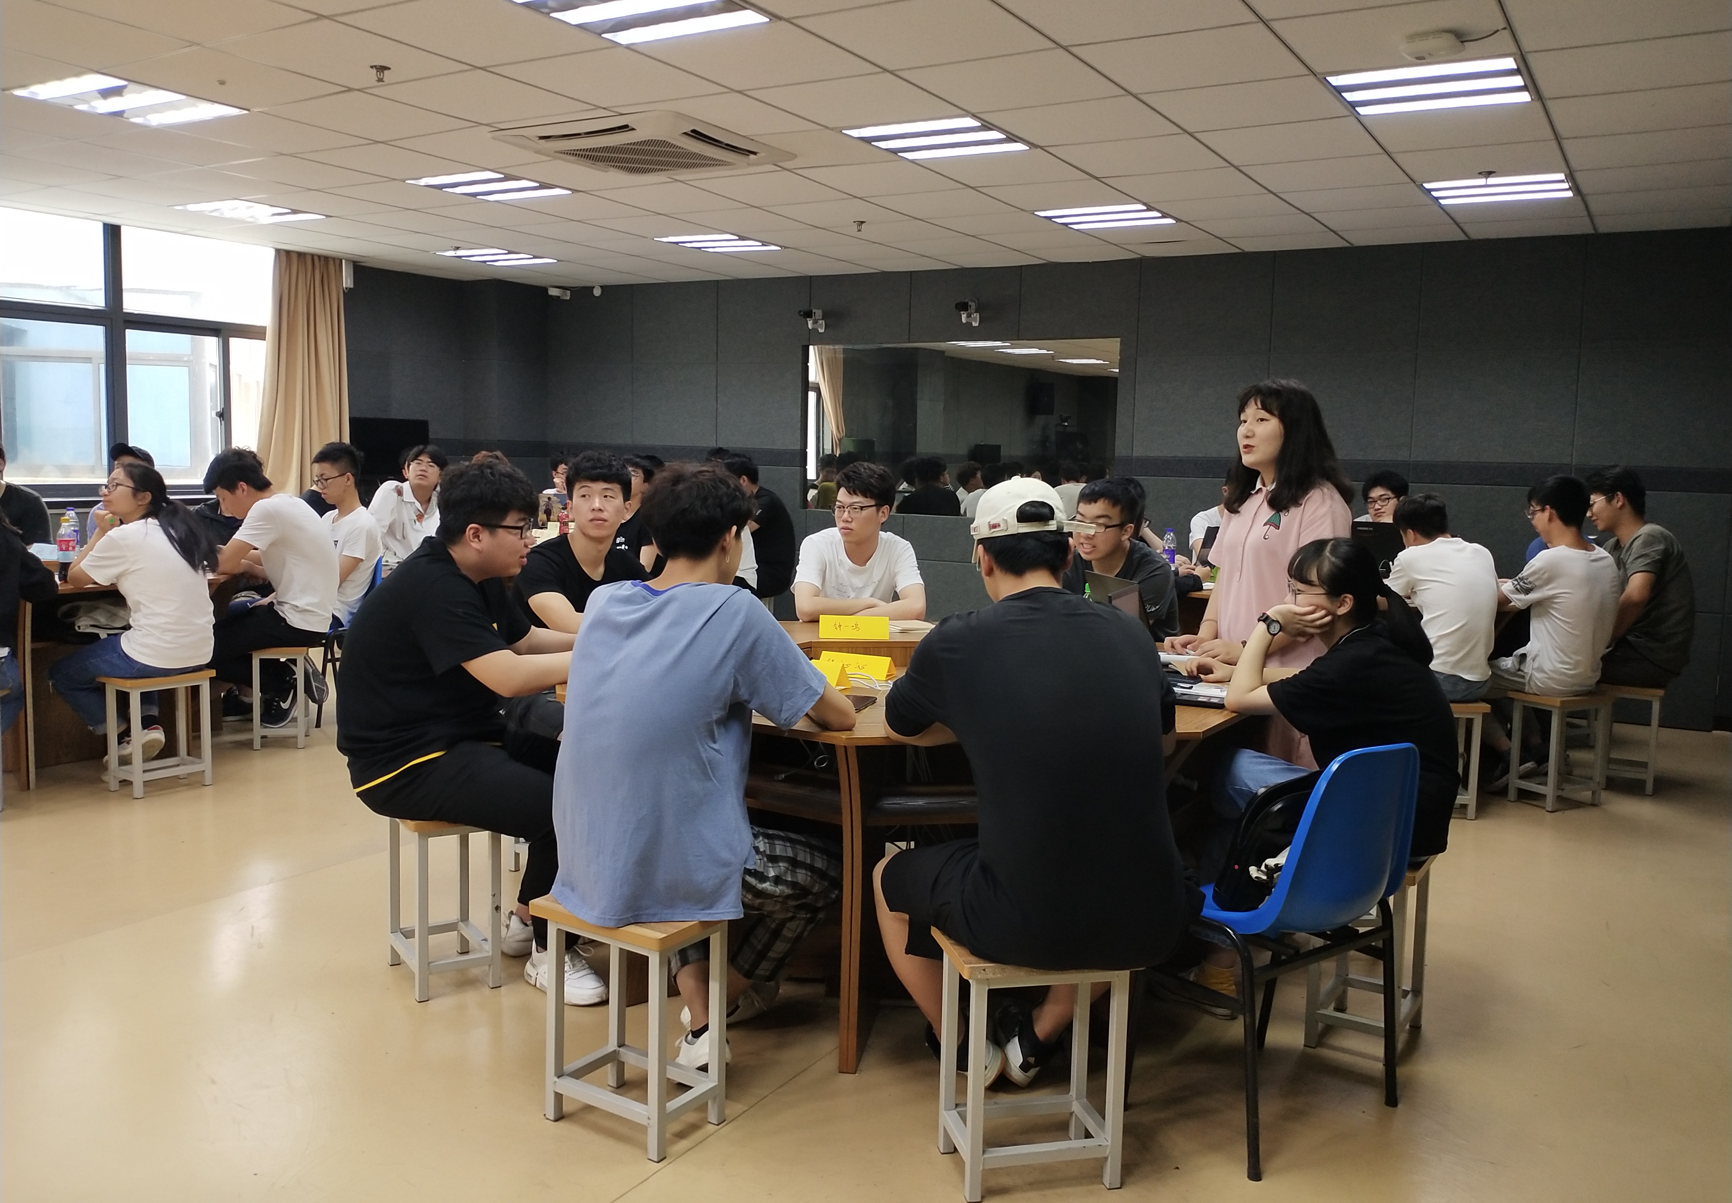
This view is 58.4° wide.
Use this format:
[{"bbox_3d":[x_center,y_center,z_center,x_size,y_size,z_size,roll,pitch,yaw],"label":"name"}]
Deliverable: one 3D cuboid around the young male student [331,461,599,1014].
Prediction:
[{"bbox_3d":[-0.966,0.295,3.947,0.820,1.320,0.580,-1,6,-22],"label":"young male student"}]

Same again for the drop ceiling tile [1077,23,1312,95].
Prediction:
[{"bbox_3d":[0.978,-1.618,4.617,0.595,0.020,0.595,4,6,29],"label":"drop ceiling tile"}]

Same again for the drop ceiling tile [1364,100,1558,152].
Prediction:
[{"bbox_3d":[2.032,-1.629,5.300,0.600,0.020,0.600,4,6,28],"label":"drop ceiling tile"}]

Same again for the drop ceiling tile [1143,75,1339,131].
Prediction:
[{"bbox_3d":[1.282,-1.671,5.200,0.595,0.020,0.595,4,6,30],"label":"drop ceiling tile"}]

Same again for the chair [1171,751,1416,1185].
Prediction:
[{"bbox_3d":[0.885,0.710,3.370,0.510,0.810,0.510,-2,6,-37],"label":"chair"}]

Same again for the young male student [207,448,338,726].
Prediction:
[{"bbox_3d":[-2.640,-0.029,6.893,0.680,1.300,0.500,0,6,-13],"label":"young male student"}]

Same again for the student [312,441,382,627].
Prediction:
[{"bbox_3d":[-2.400,-0.060,6.750,0.680,1.270,0.470,-2,6,-37],"label":"student"}]

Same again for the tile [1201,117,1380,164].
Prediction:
[{"bbox_3d":[1.620,-1.751,5.883,0.600,0.020,0.600,4,5,30],"label":"tile"}]

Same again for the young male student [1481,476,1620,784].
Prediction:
[{"bbox_3d":[2.790,0.122,6.400,0.470,1.270,0.680,-2,6,-34],"label":"young male student"}]

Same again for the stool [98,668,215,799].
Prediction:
[{"bbox_3d":[-2.736,0.503,6.008,0.234,0.445,0.340,5,7,36],"label":"stool"}]

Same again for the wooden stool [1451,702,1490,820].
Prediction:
[{"bbox_3d":[2.285,0.625,6.240,0.360,0.450,0.250,1,5,-3],"label":"wooden stool"}]

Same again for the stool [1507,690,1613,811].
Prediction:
[{"bbox_3d":[2.807,0.601,6.289,0.340,0.445,0.235,-2,6,-29],"label":"stool"}]

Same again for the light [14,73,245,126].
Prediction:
[{"bbox_3d":[-2.633,-1.823,5.564,0.595,0.060,0.595,4,6,31],"label":"light"}]

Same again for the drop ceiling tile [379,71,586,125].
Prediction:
[{"bbox_3d":[-1.358,-1.805,5.527,0.600,0.020,0.600,4,5,30],"label":"drop ceiling tile"}]

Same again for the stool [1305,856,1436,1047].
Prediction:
[{"bbox_3d":[1.240,0.845,3.800,0.250,0.450,0.360,5,6,34],"label":"stool"}]

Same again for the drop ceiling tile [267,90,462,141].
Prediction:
[{"bbox_3d":[-1.844,-1.803,5.748,0.600,0.020,0.600,4,6,29],"label":"drop ceiling tile"}]

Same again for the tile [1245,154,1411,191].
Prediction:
[{"bbox_3d":[1.841,-1.704,6.162,0.600,0.020,0.600,4,6,33],"label":"tile"}]

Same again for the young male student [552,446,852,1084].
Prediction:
[{"bbox_3d":[-0.320,0.378,3.315,0.500,1.350,0.800,4,6,28],"label":"young male student"}]

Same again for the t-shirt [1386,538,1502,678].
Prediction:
[{"bbox_3d":[2.262,0.035,6.080,0.430,0.570,0.350,0,6,-14],"label":"t-shirt"}]

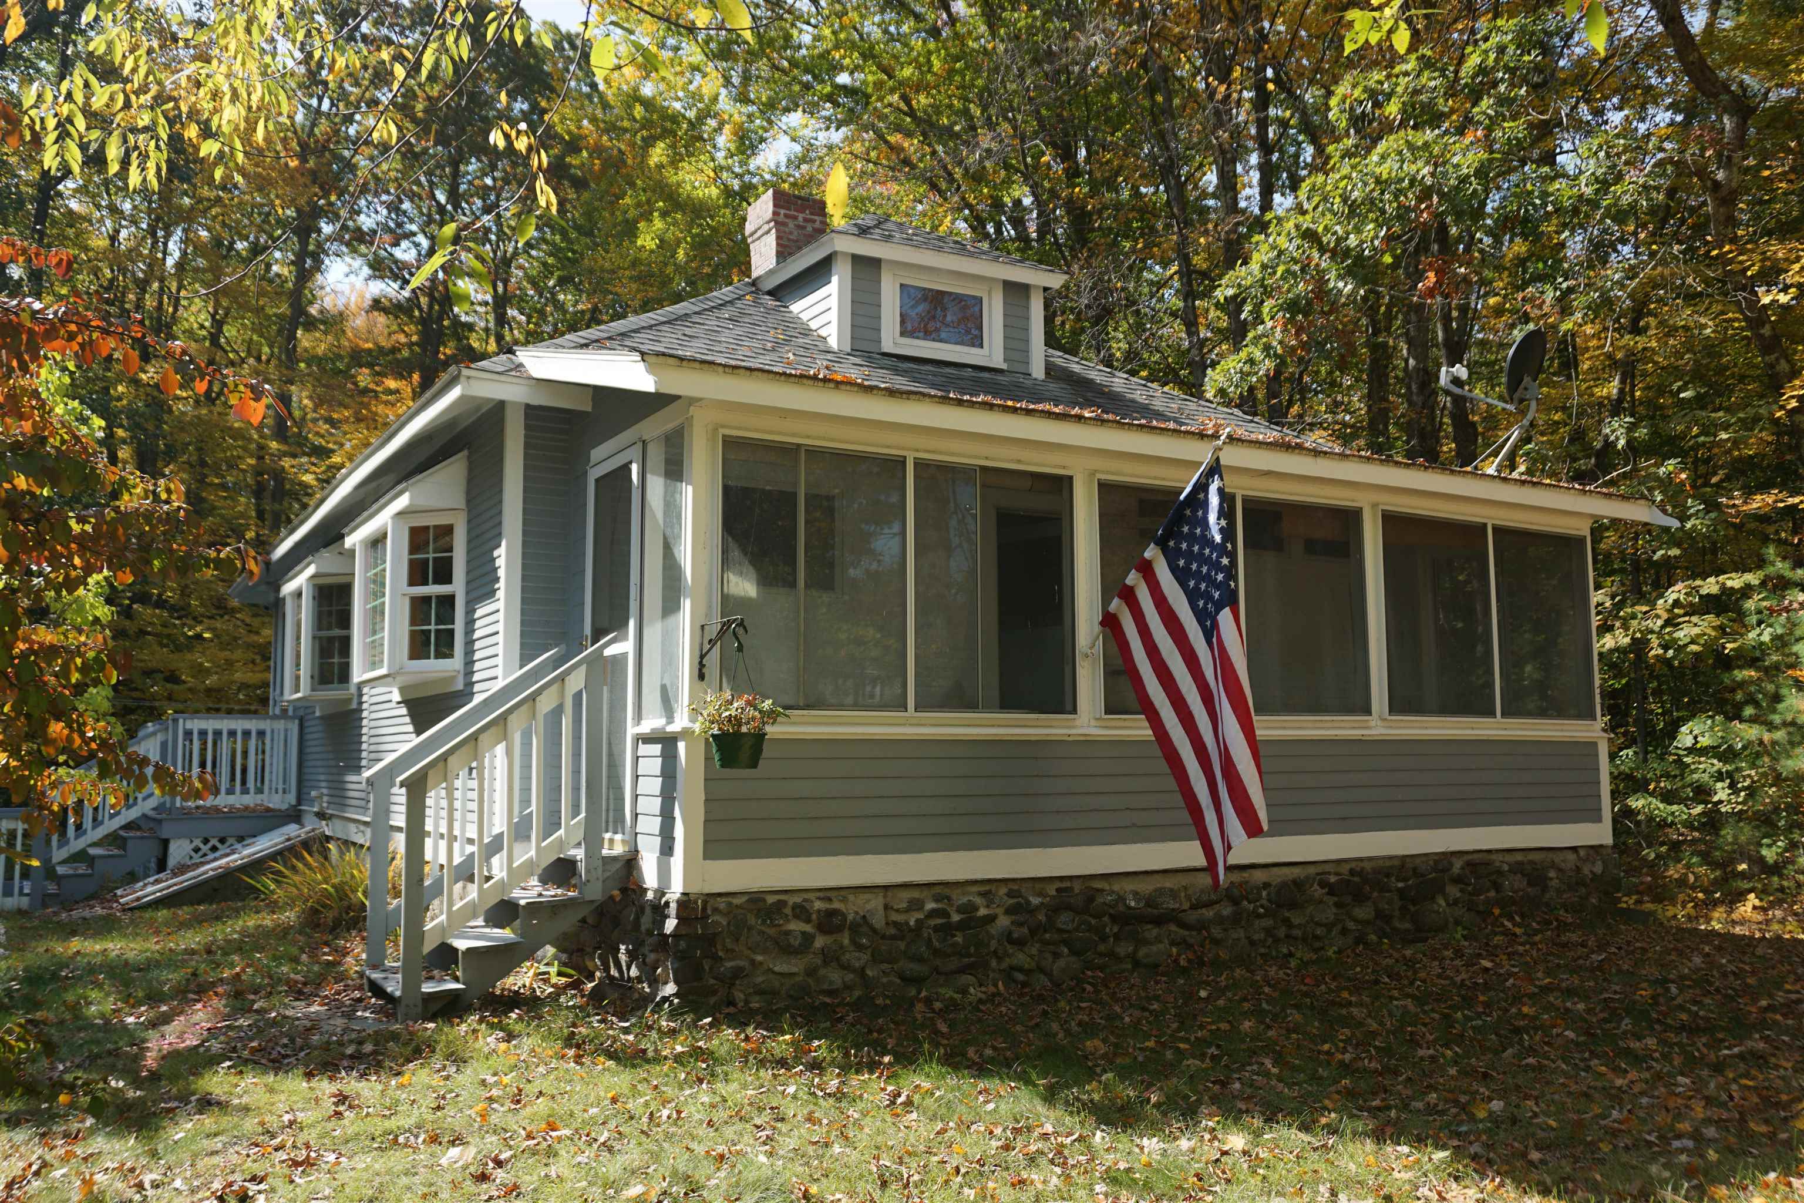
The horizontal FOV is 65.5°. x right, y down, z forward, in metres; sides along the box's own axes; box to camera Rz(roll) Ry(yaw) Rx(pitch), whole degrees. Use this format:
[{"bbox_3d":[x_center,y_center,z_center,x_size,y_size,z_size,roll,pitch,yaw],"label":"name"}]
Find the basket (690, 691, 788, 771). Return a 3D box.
[{"bbox_3d":[-0.740,0.581,6.348,0.420,0.360,0.400,0,-6,0],"label":"basket"}]

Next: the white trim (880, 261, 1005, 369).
[{"bbox_3d":[0.369,-2.350,11.517,1.205,0.766,0.079,4,-7,-31],"label":"white trim"}]

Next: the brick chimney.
[{"bbox_3d":[-1.132,-3.563,13.976,0.596,0.819,0.583,4,-7,-31],"label":"brick chimney"}]

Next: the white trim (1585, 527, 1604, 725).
[{"bbox_3d":[5.108,0.176,10.431,0.069,1.461,0.085,4,-7,-31],"label":"white trim"}]

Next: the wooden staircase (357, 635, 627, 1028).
[{"bbox_3d":[-2.128,1.093,7.164,1.038,1.834,0.982,4,-7,-31],"label":"wooden staircase"}]

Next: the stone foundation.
[{"bbox_3d":[1.608,1.927,9.172,7.271,0.550,1.841,4,-7,-31],"label":"stone foundation"}]

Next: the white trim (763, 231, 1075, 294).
[{"bbox_3d":[0.077,-2.650,12.033,2.234,0.157,1.369,4,-7,-31],"label":"white trim"}]

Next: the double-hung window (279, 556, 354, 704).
[{"bbox_3d":[-5.359,0.391,12.797,0.380,1.146,1.900,4,-7,-31],"label":"double-hung window"}]

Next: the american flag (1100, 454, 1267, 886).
[{"bbox_3d":[1.443,0.362,7.322,0.280,2.146,1.169,4,-7,-31],"label":"american flag"}]

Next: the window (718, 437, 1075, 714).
[{"bbox_3d":[0.029,-0.091,7.391,2.178,1.336,0.085,4,-7,-31],"label":"window"}]

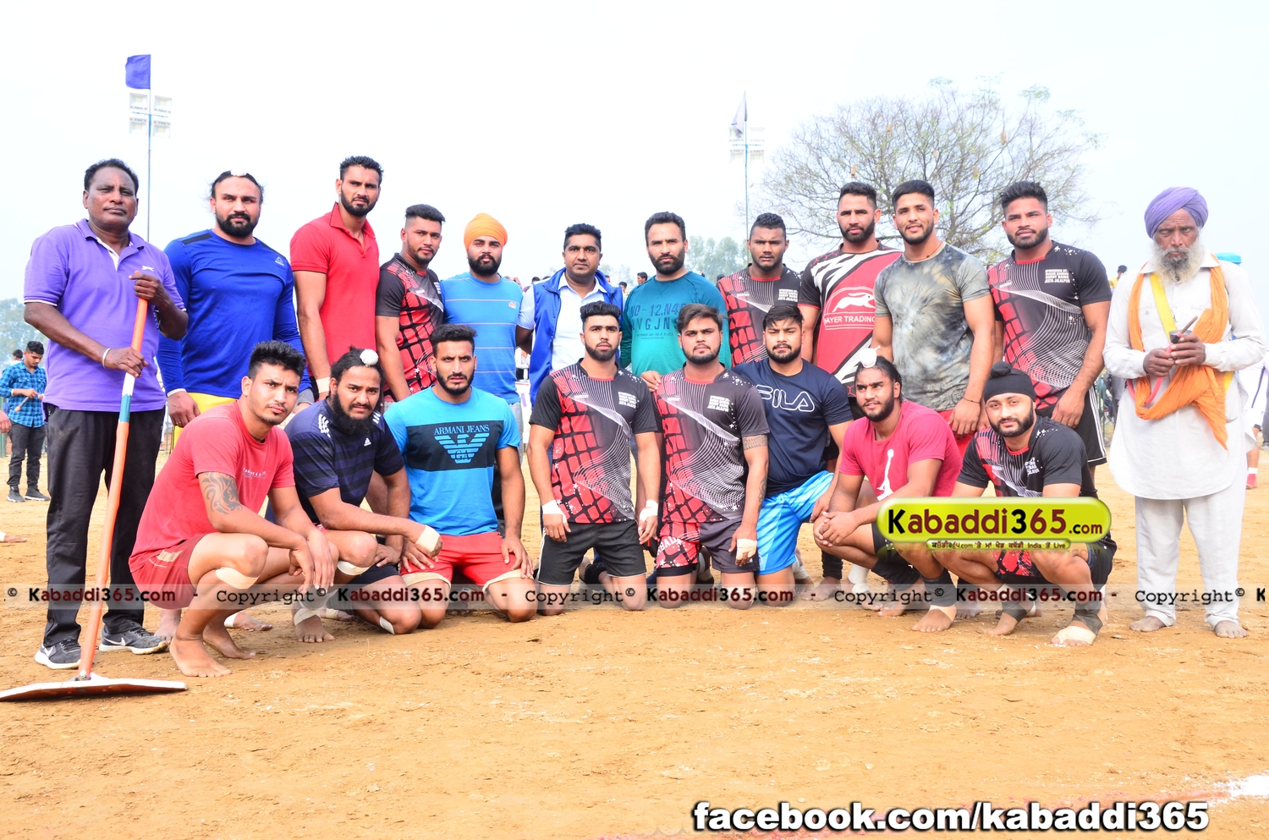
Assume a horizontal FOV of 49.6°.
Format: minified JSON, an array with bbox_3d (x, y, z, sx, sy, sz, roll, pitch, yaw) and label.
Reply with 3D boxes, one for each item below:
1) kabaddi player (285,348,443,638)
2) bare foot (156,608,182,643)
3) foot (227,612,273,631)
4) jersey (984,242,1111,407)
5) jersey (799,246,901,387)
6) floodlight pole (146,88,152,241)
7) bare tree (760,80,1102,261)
[{"bbox_3d":[-1.083,0.262,5.520,0.540,1.110,0.680,-1,2,-34],"label":"kabaddi player"},{"bbox_3d":[-1.820,0.790,5.360,0.100,0.110,0.260,0,0,-5],"label":"bare foot"},{"bbox_3d":[-1.545,0.772,5.380,0.250,0.090,0.100,0,0,25],"label":"foot"},{"bbox_3d":[1.681,-0.378,5.570,0.520,0.690,0.300,0,0,32],"label":"jersey"},{"bbox_3d":[0.974,-0.432,5.950,0.520,0.690,0.300,0,0,7],"label":"jersey"},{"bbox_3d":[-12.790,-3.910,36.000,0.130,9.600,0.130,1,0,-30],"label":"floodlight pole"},{"bbox_3d":[10.700,-5.500,50.000,12.000,13.000,11.500,0,0,0],"label":"bare tree"}]

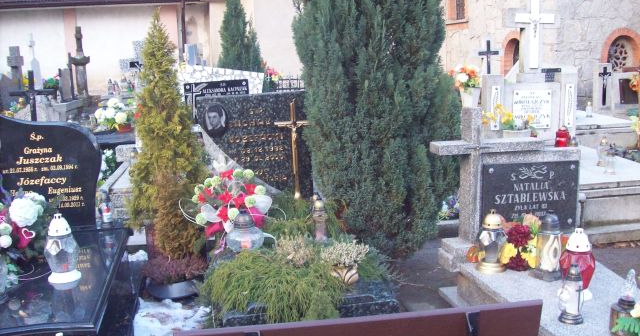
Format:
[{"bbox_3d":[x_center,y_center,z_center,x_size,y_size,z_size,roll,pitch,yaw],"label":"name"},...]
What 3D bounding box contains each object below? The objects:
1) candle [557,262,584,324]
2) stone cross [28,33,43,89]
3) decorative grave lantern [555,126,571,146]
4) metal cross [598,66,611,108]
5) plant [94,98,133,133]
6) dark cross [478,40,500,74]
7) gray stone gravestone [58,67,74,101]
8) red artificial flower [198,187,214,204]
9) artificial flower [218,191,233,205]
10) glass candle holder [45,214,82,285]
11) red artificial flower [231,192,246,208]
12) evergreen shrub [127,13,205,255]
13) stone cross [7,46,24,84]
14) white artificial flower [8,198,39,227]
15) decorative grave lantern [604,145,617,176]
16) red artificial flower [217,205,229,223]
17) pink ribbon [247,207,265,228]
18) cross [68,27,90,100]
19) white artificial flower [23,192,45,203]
[{"bbox_3d":[1.119,0.553,2.948,0.107,0.257,0.107,-3,10,-12],"label":"candle"},{"bbox_3d":[-5.553,-2.070,13.000,0.220,1.080,0.180,-2,10,-8],"label":"stone cross"},{"bbox_3d":[2.517,-0.318,6.900,0.155,0.220,0.155,-3,10,-12],"label":"decorative grave lantern"},{"bbox_3d":[4.702,-1.347,11.000,0.200,0.640,0.050,-3,9,-12],"label":"metal cross"},{"bbox_3d":[-2.223,-0.568,7.200,0.440,0.360,0.380,-3,10,-11],"label":"plant"},{"bbox_3d":[2.394,-1.546,9.400,0.325,0.520,0.050,-3,10,-12],"label":"dark cross"},{"bbox_3d":[-5.099,-1.661,13.400,0.100,0.670,0.750,-2,11,-6],"label":"gray stone gravestone"},{"bbox_3d":[-0.699,0.166,4.100,0.095,0.105,0.070,0,10,8],"label":"red artificial flower"},{"bbox_3d":[-0.582,0.182,4.100,0.085,0.080,0.050,-2,9,-8],"label":"artificial flower"},{"bbox_3d":[-1.395,0.432,3.620,0.185,0.345,0.185,-3,9,-12],"label":"glass candle holder"},{"bbox_3d":[-0.500,0.199,4.080,0.090,0.090,0.050,-2,9,-7],"label":"red artificial flower"},{"bbox_3d":[-1.020,-0.224,4.450,0.480,1.630,0.480,-3,10,-11],"label":"evergreen shrub"},{"bbox_3d":[-5.490,-1.866,12.000,0.310,0.640,0.160,-3,9,-12],"label":"stone cross"},{"bbox_3d":[-1.492,0.224,3.350,0.145,0.130,0.130,-3,10,-11],"label":"white artificial flower"},{"bbox_3d":[2.512,-0.069,5.750,0.105,0.260,0.105,-3,10,-12],"label":"decorative grave lantern"},{"bbox_3d":[-0.586,0.276,4.000,0.080,0.110,0.070,-3,10,-8],"label":"red artificial flower"},{"bbox_3d":[-0.417,0.320,4.300,0.115,0.140,0.070,-2,8,-5],"label":"pink ribbon"},{"bbox_3d":[-4.444,-1.950,12.300,0.380,1.330,0.270,-3,9,-12],"label":"cross"},{"bbox_3d":[-1.614,0.186,3.750,0.120,0.100,0.100,-8,12,-33],"label":"white artificial flower"}]

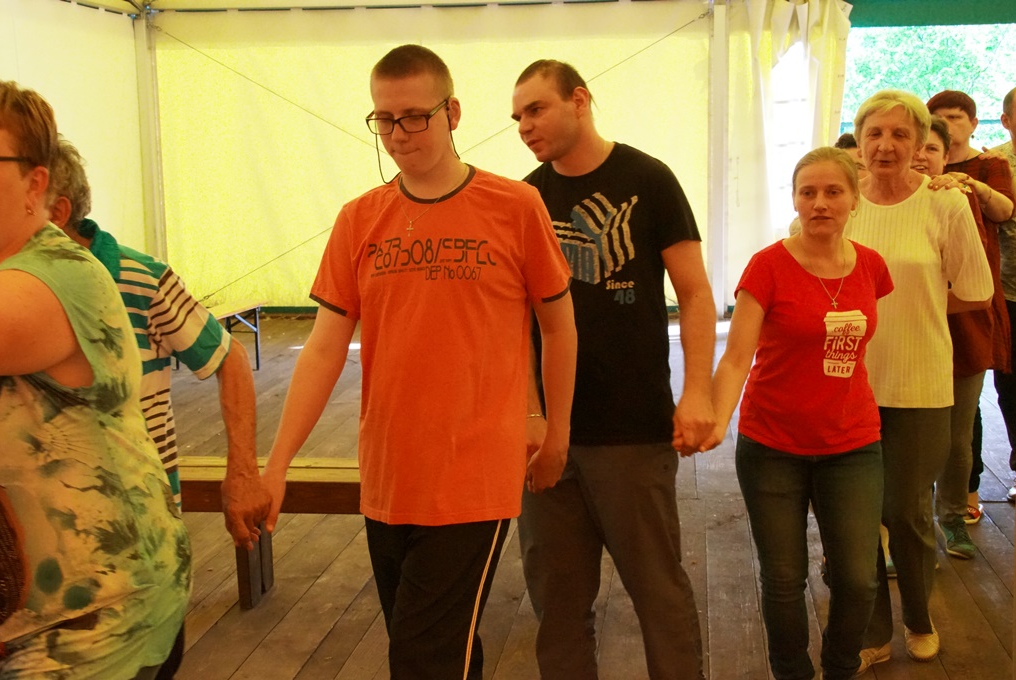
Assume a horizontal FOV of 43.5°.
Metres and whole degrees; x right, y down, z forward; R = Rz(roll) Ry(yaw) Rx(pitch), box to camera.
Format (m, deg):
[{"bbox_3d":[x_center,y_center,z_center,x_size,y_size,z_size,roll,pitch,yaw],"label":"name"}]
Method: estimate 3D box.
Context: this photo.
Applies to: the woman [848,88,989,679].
[{"bbox_3d":[1.101,0.115,3.685,0.540,1.645,0.470,2,8,22],"label":"woman"}]

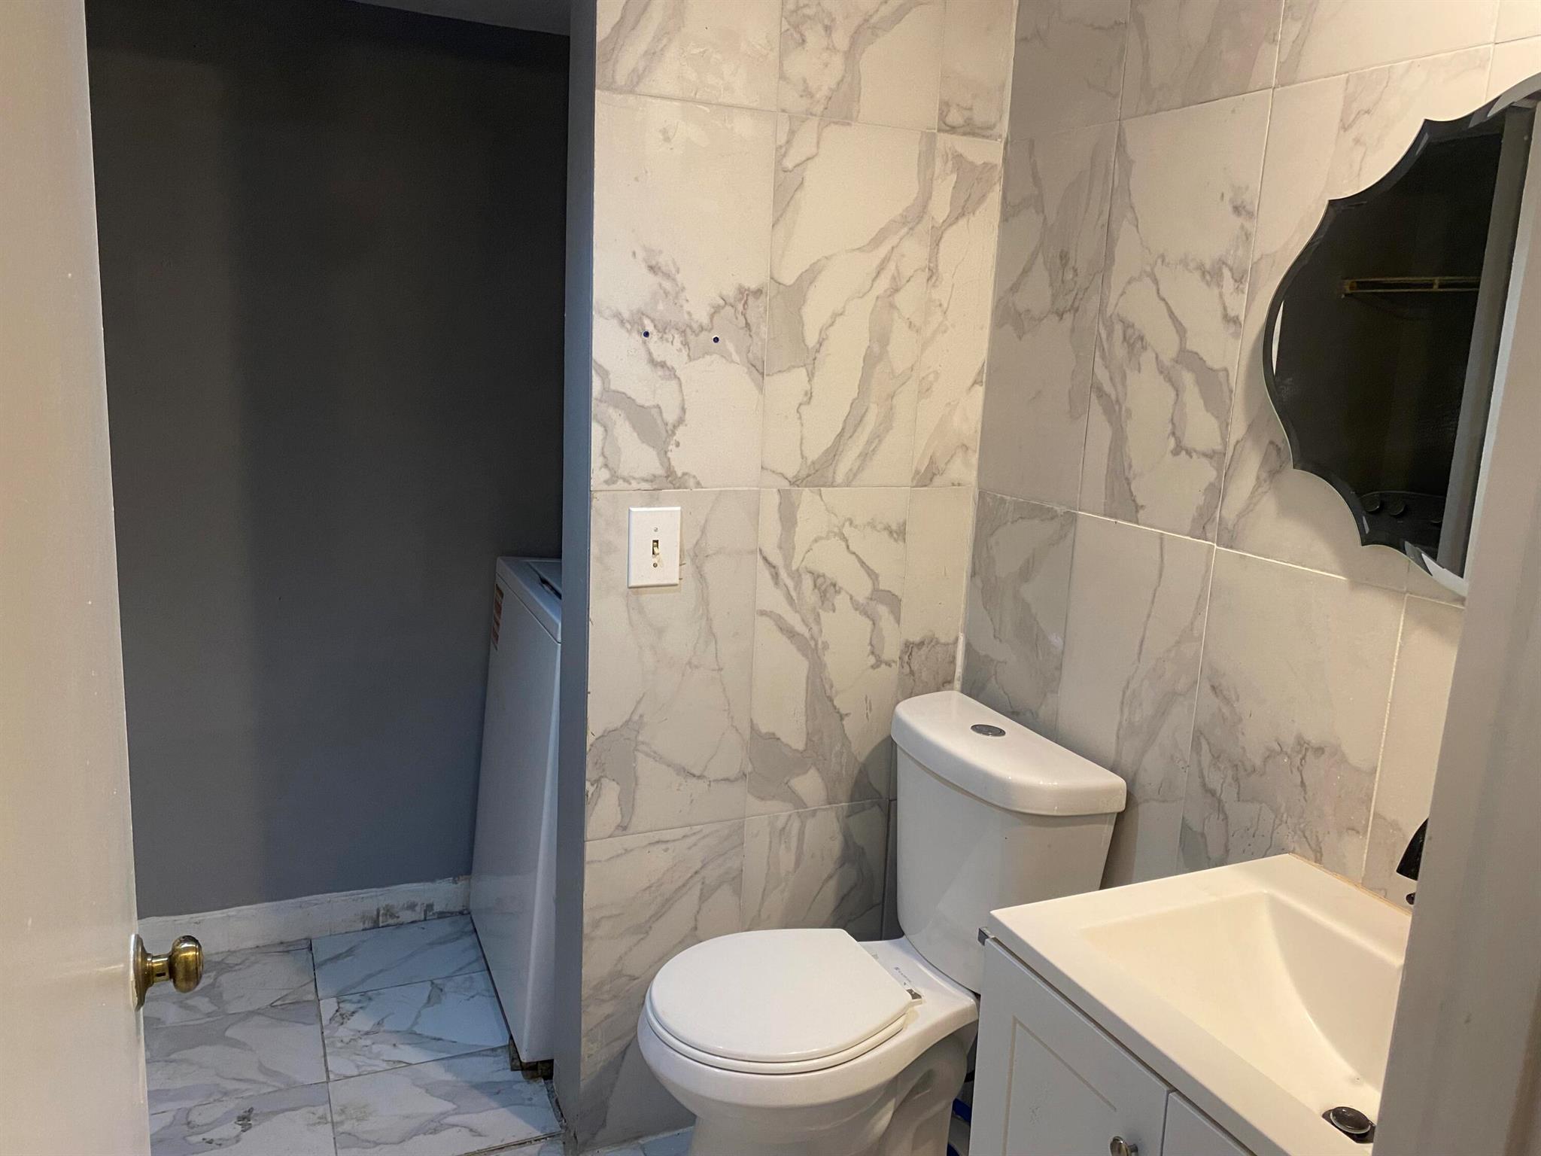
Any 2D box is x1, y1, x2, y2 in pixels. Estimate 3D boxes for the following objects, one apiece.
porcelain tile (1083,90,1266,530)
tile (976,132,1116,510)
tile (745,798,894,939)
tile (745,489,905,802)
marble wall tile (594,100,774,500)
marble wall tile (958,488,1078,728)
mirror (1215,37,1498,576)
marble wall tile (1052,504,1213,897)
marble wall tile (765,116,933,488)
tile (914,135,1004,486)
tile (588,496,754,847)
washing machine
[{"bbox_3d":[0.590,-0.373,1.715,0.015,0.610,0.304,-3,13,-24],"label":"porcelain tile"},{"bbox_3d":[0.468,-0.434,1.981,0.015,0.610,0.295,-3,13,-24],"label":"tile"},{"bbox_3d":[0.077,0.727,2.245,0.301,0.600,0.015,-3,13,-24],"label":"tile"},{"bbox_3d":[0.103,0.135,2.120,0.301,0.610,0.015,-3,13,-24],"label":"tile"},{"bbox_3d":[-0.143,-0.447,1.873,0.298,0.610,0.015,-3,13,-24],"label":"marble wall tile"},{"bbox_3d":[0.441,0.161,2.107,0.015,0.610,0.295,-3,13,-24],"label":"marble wall tile"},{"bbox_3d":[0.713,-0.311,1.446,0.015,0.610,0.300,-3,13,-24],"label":"mirror"},{"bbox_3d":[0.563,0.223,1.840,0.015,0.610,0.304,-3,13,-24],"label":"marble wall tile"},{"bbox_3d":[0.130,-0.461,1.995,0.301,0.610,0.015,-3,13,-24],"label":"marble wall tile"},{"bbox_3d":[0.333,-0.471,2.086,0.143,0.610,0.015,-3,13,-24],"label":"tile"},{"bbox_3d":[-0.170,0.149,1.998,0.298,0.610,0.015,-3,13,-24],"label":"tile"},{"bbox_3d":[-0.283,0.430,2.632,0.660,0.990,0.650,-3,13,-24],"label":"washing machine"}]

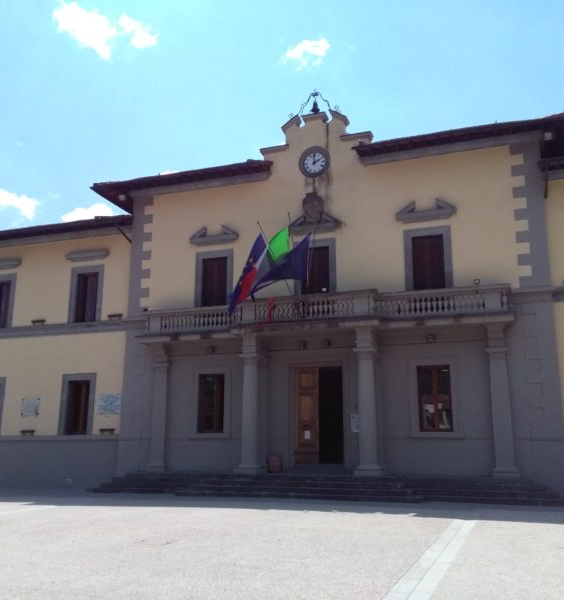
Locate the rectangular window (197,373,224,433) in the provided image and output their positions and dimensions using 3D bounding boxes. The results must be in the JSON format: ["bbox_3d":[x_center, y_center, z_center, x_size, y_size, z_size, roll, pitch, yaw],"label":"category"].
[{"bbox_3d":[-2.674,3.964,24.771,1.076,2.231,0.200,-4,-14,19],"label":"rectangular window"}]

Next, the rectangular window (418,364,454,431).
[{"bbox_3d":[5.237,3.366,22.101,1.105,2.231,0.200,-4,-14,19],"label":"rectangular window"}]

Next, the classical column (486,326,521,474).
[{"bbox_3d":[7.423,3.353,21.836,0.868,5.115,0.550,-4,-14,19],"label":"classical column"}]

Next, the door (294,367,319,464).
[{"bbox_3d":[0.943,4.333,24.422,0.951,3.606,0.100,-4,-14,19],"label":"door"}]

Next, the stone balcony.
[{"bbox_3d":[0.978,0.558,23.197,13.756,1.203,1.793,-4,-14,19],"label":"stone balcony"}]

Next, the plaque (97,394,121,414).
[{"bbox_3d":[-7.353,4.441,27.547,1.069,0.813,0.040,-4,-14,19],"label":"plaque"}]

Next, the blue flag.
[{"bbox_3d":[-0.042,-1.308,22.128,2.202,1.725,0.567,-4,-14,19],"label":"blue flag"}]

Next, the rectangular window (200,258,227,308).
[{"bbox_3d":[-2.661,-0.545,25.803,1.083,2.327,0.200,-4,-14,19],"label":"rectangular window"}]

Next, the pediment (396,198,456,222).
[{"bbox_3d":[5.207,-3.226,23.421,2.156,0.749,0.220,-4,-14,19],"label":"pediment"}]

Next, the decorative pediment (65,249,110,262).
[{"bbox_3d":[-8.101,-1.818,27.054,1.952,0.315,0.270,-4,-13,18],"label":"decorative pediment"}]

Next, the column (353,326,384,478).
[{"bbox_3d":[2.880,3.304,21.632,0.795,5.031,0.794,-4,-14,19],"label":"column"}]

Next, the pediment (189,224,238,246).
[{"bbox_3d":[-2.780,-2.622,26.116,2.157,0.749,0.220,-4,-14,19],"label":"pediment"}]

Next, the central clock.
[{"bbox_3d":[1.211,-5.178,24.179,1.238,1.238,0.160,-4,-13,18],"label":"central clock"}]

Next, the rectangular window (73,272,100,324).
[{"bbox_3d":[-8.054,-0.091,26.894,1.067,2.145,0.200,-4,-13,18],"label":"rectangular window"}]

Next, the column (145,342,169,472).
[{"bbox_3d":[-4.908,4.293,25.999,0.798,5.070,0.550,-4,-14,19],"label":"column"}]

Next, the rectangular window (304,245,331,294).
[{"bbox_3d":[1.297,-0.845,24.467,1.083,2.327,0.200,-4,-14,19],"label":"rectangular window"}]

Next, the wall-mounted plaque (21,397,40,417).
[{"bbox_3d":[-10.336,4.406,26.601,0.929,0.751,0.050,-4,-13,18],"label":"wall-mounted plaque"}]

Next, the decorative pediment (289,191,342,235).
[{"bbox_3d":[1.352,-3.508,25.803,2.157,1.657,0.320,-4,-14,19],"label":"decorative pediment"}]

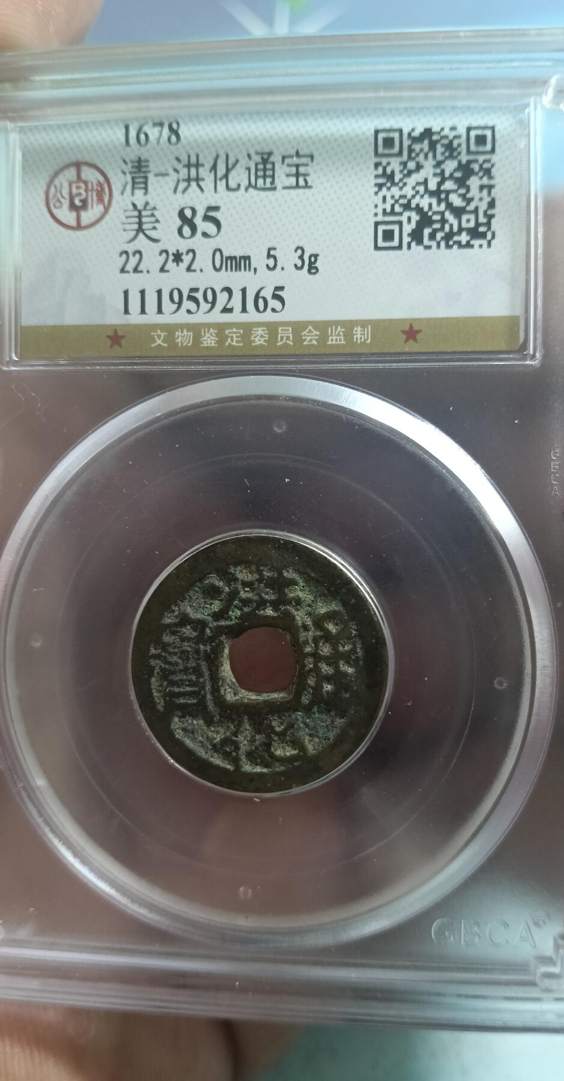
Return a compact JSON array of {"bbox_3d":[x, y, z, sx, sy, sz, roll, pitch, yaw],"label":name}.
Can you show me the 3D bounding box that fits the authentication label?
[{"bbox_3d":[-0.001,-0.026,0.071,0.043,0.021,0.001,1,3,5],"label":"authentication label"}]

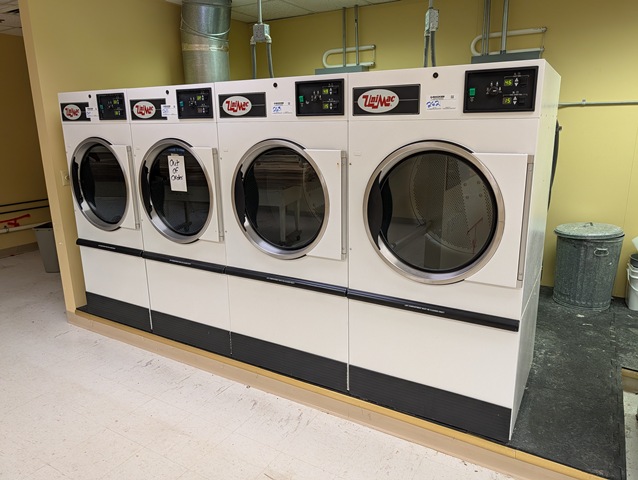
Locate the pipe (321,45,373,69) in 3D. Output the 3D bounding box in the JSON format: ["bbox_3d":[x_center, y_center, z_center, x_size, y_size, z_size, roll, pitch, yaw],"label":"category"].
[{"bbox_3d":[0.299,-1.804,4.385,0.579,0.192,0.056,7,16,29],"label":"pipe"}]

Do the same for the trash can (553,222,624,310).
[{"bbox_3d":[2.154,0.189,3.581,0.481,0.633,0.481,7,16,29],"label":"trash can"}]

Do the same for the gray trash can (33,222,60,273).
[{"bbox_3d":[-3.019,0.068,5.142,0.273,0.511,0.364,1,14,6],"label":"gray trash can"}]

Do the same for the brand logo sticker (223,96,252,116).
[{"bbox_3d":[-0.442,-0.718,2.379,0.206,0.101,0.010,7,16,29],"label":"brand logo sticker"}]

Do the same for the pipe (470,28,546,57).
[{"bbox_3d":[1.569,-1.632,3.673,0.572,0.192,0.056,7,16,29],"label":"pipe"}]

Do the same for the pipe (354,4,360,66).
[{"bbox_3d":[0.363,-1.960,4.265,0.033,0.536,0.033,7,16,29],"label":"pipe"}]

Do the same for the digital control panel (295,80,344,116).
[{"bbox_3d":[0.001,-0.680,2.125,0.267,0.162,0.025,7,16,29],"label":"digital control panel"}]

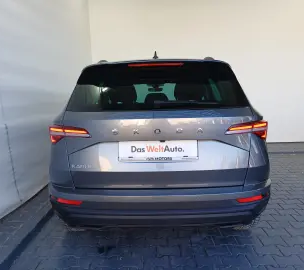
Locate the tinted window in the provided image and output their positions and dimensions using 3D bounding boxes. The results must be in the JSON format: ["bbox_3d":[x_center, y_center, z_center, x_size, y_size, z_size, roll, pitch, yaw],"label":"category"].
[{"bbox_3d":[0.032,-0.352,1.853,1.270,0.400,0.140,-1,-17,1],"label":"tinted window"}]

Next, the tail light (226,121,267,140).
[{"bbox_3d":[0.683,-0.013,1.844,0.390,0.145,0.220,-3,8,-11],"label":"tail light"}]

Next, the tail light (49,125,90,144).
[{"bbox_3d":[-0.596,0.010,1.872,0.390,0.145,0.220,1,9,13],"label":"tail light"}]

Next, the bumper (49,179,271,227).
[{"bbox_3d":[0.053,0.473,1.912,1.750,0.310,0.400,-1,8,1],"label":"bumper"}]

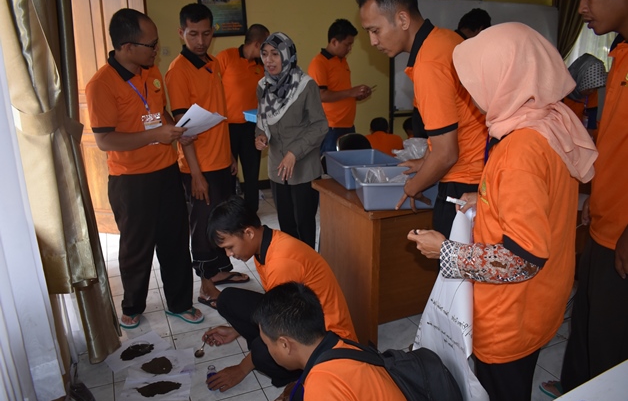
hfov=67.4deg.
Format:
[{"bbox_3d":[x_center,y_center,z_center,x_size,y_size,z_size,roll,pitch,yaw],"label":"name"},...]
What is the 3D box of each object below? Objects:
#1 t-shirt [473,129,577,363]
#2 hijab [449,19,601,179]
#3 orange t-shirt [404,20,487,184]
[{"bbox_3d":[0.609,0.097,1.384,0.300,0.690,0.450,3,17,11],"label":"t-shirt"},{"bbox_3d":[0.518,-0.241,1.160,0.335,0.385,0.270,8,18,28],"label":"hijab"},{"bbox_3d":[0.543,-0.383,1.860,0.380,0.670,0.460,6,17,20],"label":"orange t-shirt"}]

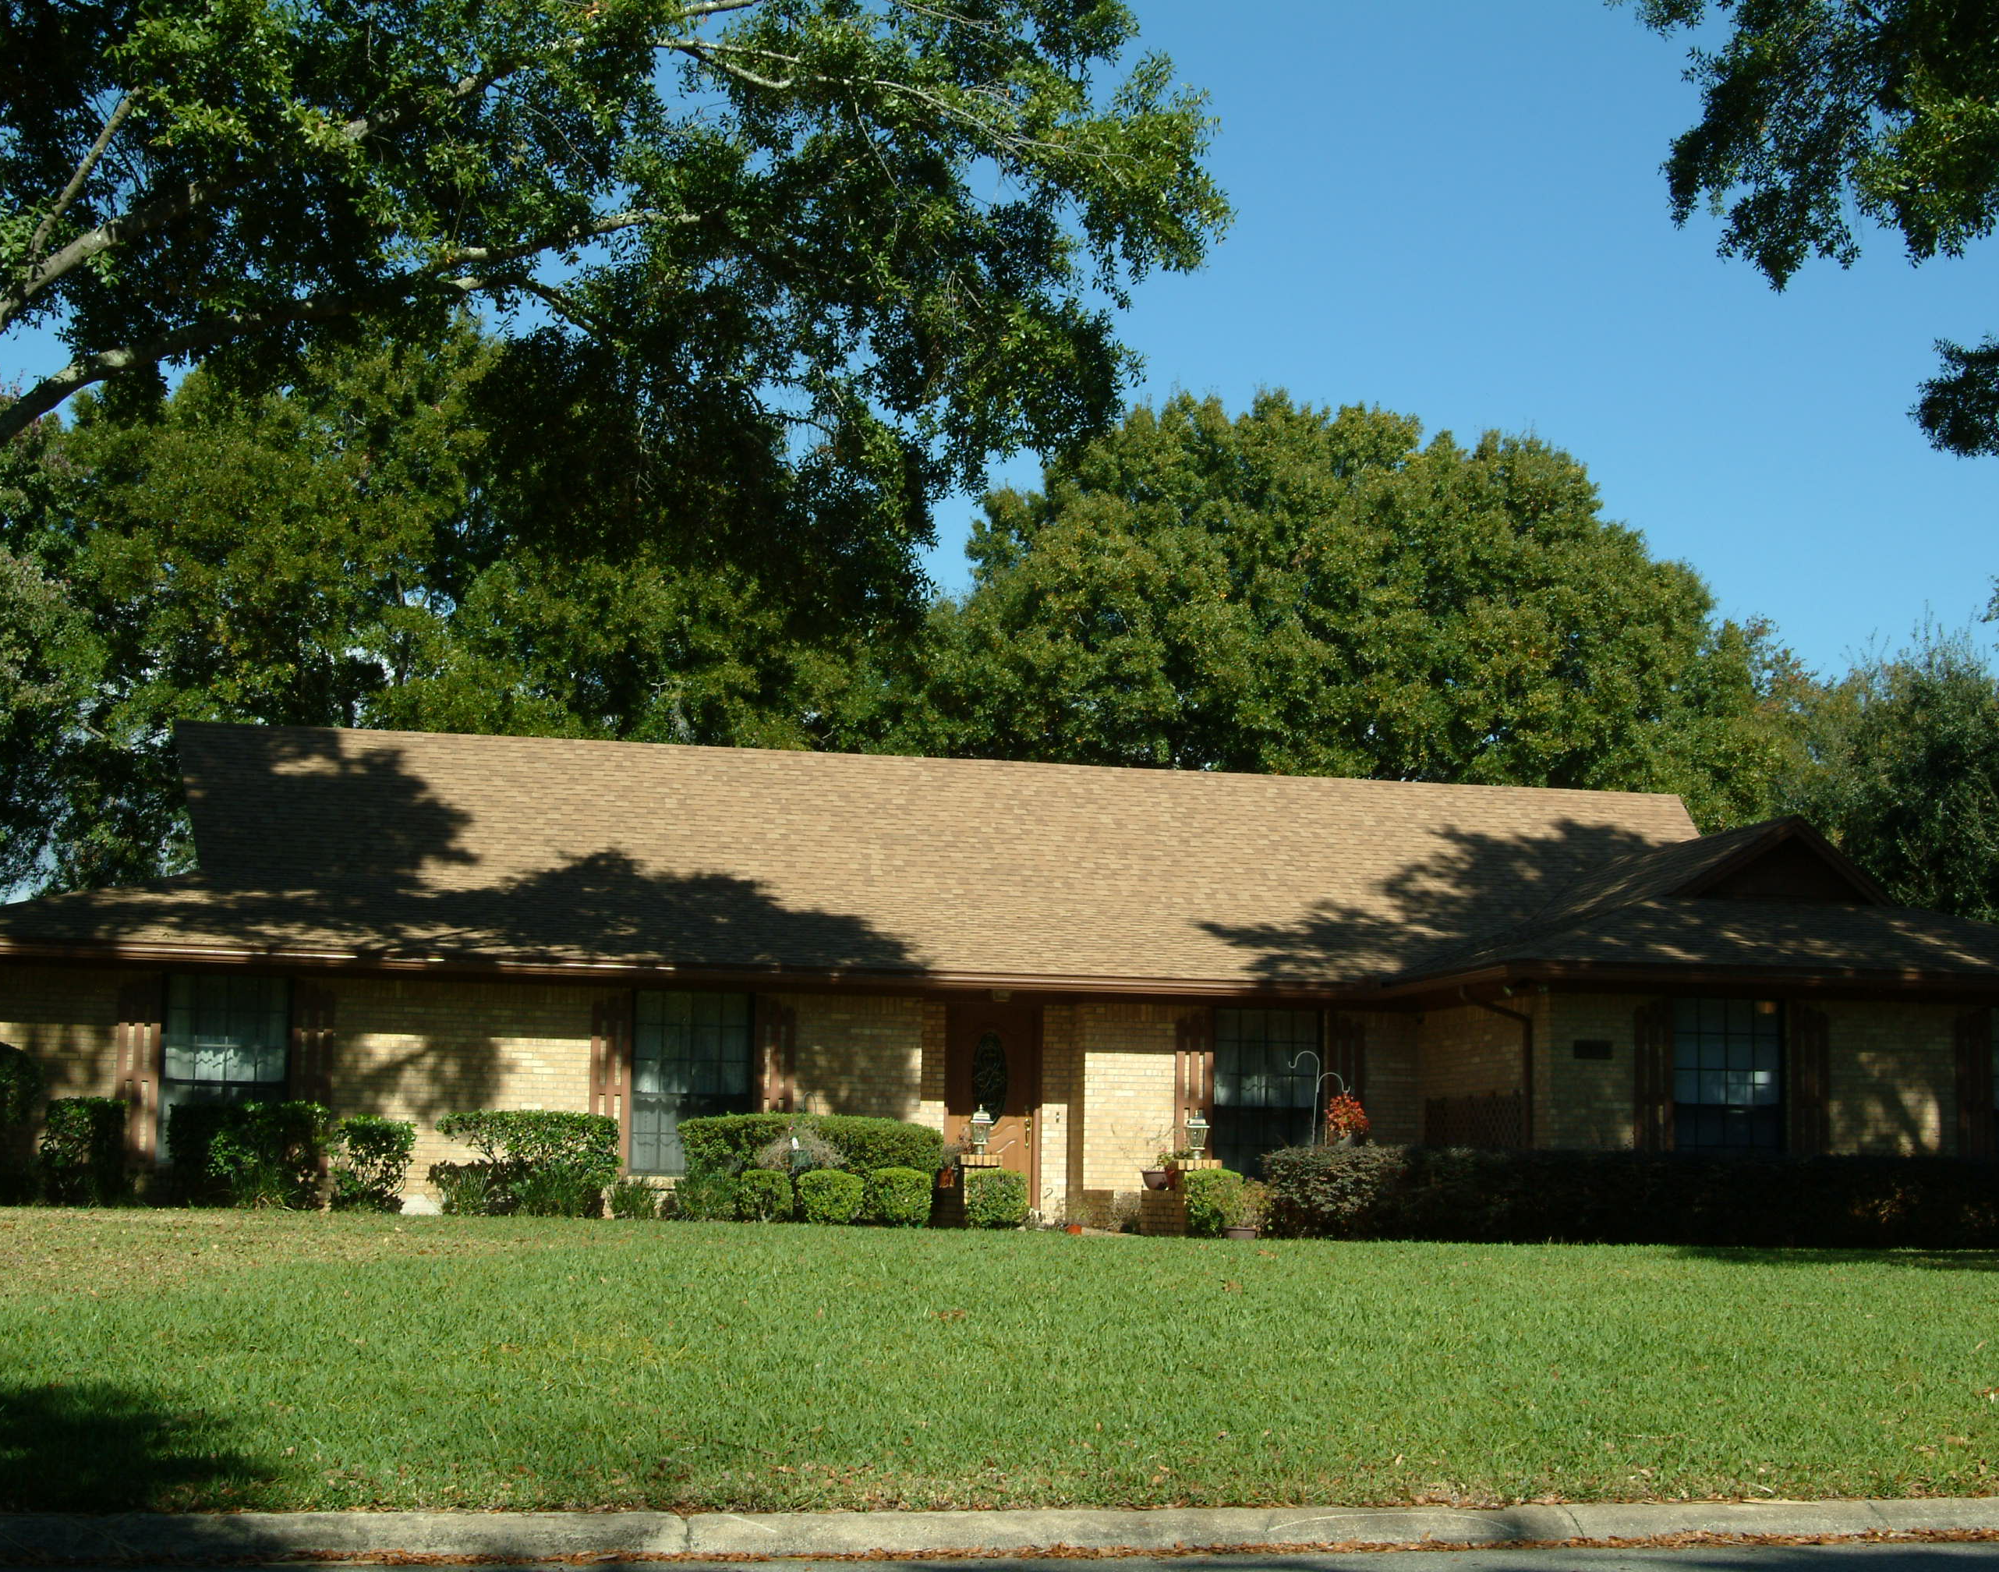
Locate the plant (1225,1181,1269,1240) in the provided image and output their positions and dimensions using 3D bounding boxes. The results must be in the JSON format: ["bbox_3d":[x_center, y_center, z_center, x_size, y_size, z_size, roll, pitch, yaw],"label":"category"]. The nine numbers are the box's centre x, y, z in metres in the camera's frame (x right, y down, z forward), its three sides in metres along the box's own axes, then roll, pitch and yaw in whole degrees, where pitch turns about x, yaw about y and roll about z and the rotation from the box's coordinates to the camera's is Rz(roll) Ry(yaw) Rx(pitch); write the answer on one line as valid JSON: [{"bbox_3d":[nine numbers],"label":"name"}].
[{"bbox_3d":[2.262,3.863,25.016,0.410,0.514,0.410,1,-8,0],"label":"plant"}]

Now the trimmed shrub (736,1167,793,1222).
[{"bbox_3d":[-2.118,3.675,24.708,0.503,0.492,0.503,3,-9,-11],"label":"trimmed shrub"}]

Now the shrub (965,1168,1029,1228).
[{"bbox_3d":[-0.033,3.725,24.821,0.570,0.560,0.570,1,-8,0],"label":"shrub"}]

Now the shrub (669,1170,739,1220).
[{"bbox_3d":[-2.666,3.697,24.799,0.631,0.444,0.631,3,-9,-11],"label":"shrub"}]

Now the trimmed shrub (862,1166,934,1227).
[{"bbox_3d":[-0.915,3.704,24.849,0.636,0.544,0.636,3,-9,-11],"label":"trimmed shrub"}]

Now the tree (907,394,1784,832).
[{"bbox_3d":[5.809,0.250,45.972,15.331,14.006,14.565,3,-9,-11],"label":"tree"}]

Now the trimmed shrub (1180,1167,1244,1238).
[{"bbox_3d":[1.959,3.818,25.218,0.546,0.636,0.546,1,-8,0],"label":"trimmed shrub"}]

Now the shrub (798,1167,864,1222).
[{"bbox_3d":[-1.513,3.693,24.830,0.603,0.494,0.603,3,-9,-11],"label":"shrub"}]

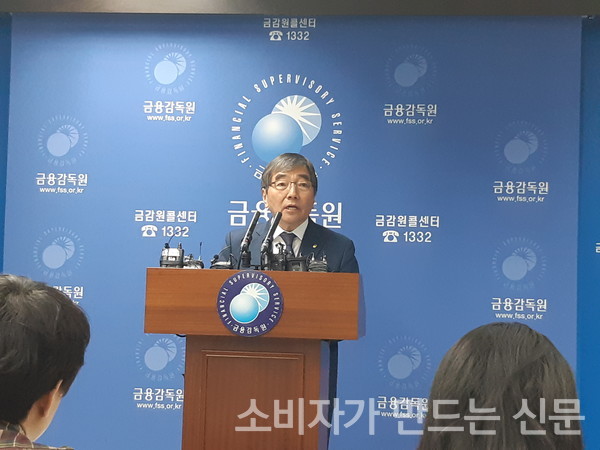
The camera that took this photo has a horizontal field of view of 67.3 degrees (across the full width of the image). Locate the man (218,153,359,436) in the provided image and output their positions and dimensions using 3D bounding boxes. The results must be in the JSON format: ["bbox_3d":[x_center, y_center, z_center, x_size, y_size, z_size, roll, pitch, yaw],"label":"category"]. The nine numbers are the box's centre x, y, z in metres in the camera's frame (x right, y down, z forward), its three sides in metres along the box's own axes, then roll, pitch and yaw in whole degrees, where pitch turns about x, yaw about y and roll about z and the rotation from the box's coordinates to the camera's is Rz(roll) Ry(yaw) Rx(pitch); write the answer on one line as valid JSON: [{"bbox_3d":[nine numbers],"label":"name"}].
[{"bbox_3d":[-0.050,0.600,1.520,0.520,1.680,0.420,1,-1,1],"label":"man"}]

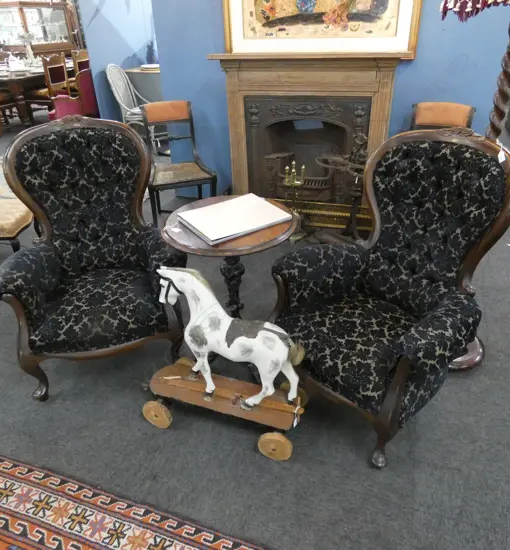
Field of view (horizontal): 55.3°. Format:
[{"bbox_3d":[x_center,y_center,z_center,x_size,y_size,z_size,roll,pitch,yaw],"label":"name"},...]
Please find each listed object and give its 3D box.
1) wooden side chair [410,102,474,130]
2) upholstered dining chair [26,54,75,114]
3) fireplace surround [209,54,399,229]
[{"bbox_3d":[1.179,-0.659,3.268,0.470,0.840,0.540,10,32,19],"label":"wooden side chair"},{"bbox_3d":[-2.675,-2.342,6.219,0.500,0.950,0.470,12,33,21],"label":"upholstered dining chair"},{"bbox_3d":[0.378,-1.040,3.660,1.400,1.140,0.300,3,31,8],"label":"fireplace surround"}]

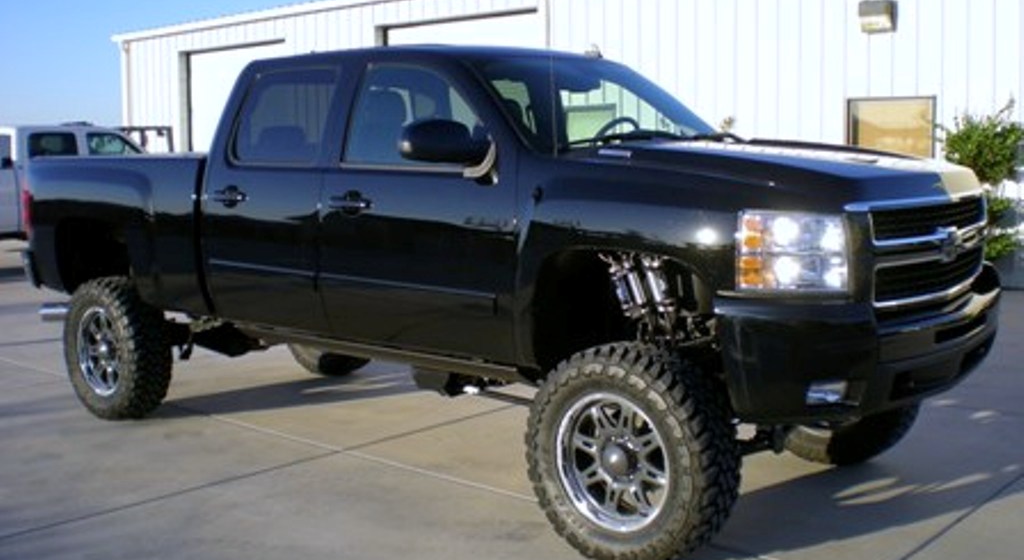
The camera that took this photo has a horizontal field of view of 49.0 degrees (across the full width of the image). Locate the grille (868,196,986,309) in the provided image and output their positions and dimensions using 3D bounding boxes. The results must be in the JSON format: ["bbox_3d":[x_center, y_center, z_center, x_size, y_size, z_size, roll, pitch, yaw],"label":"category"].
[{"bbox_3d":[1.700,-0.137,4.485,0.140,0.370,1.170,5,9,41],"label":"grille"}]

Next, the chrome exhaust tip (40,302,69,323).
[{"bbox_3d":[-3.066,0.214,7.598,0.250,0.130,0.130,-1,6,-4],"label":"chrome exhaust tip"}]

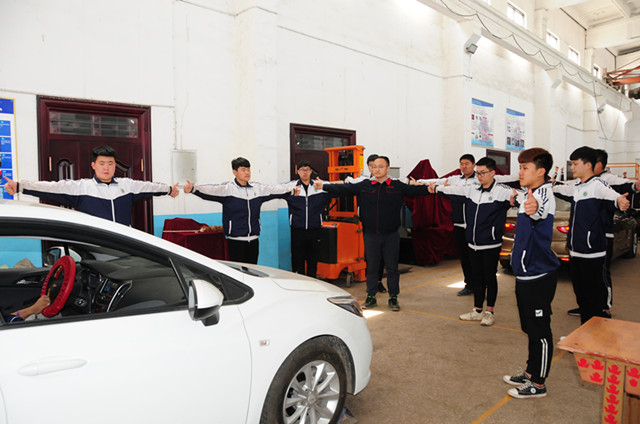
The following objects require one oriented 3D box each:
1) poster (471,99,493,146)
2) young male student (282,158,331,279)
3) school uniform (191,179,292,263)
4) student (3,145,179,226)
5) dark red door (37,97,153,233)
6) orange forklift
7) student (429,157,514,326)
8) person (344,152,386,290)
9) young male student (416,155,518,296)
[{"bbox_3d":[4.478,-2.453,13.200,0.030,1.270,1.200,4,6,45],"label":"poster"},{"bbox_3d":[-0.181,0.214,6.200,1.530,1.750,0.370,-1,4,-8],"label":"young male student"},{"bbox_3d":[-0.860,0.379,5.250,1.360,1.450,0.330,-4,6,-44],"label":"school uniform"},{"bbox_3d":[-1.884,0.342,4.150,0.420,1.800,1.530,4,6,44],"label":"student"},{"bbox_3d":[-2.808,-0.139,6.100,0.150,2.500,1.380,4,6,45],"label":"dark red door"},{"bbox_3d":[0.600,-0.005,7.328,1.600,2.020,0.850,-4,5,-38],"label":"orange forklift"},{"bbox_3d":[1.721,0.290,4.950,0.380,1.750,1.530,-3,5,-32],"label":"student"},{"bbox_3d":[0.728,0.169,6.400,1.530,1.800,0.370,-1,4,-8],"label":"person"},{"bbox_3d":[1.909,0.176,6.200,1.530,1.800,0.370,3,5,38],"label":"young male student"}]

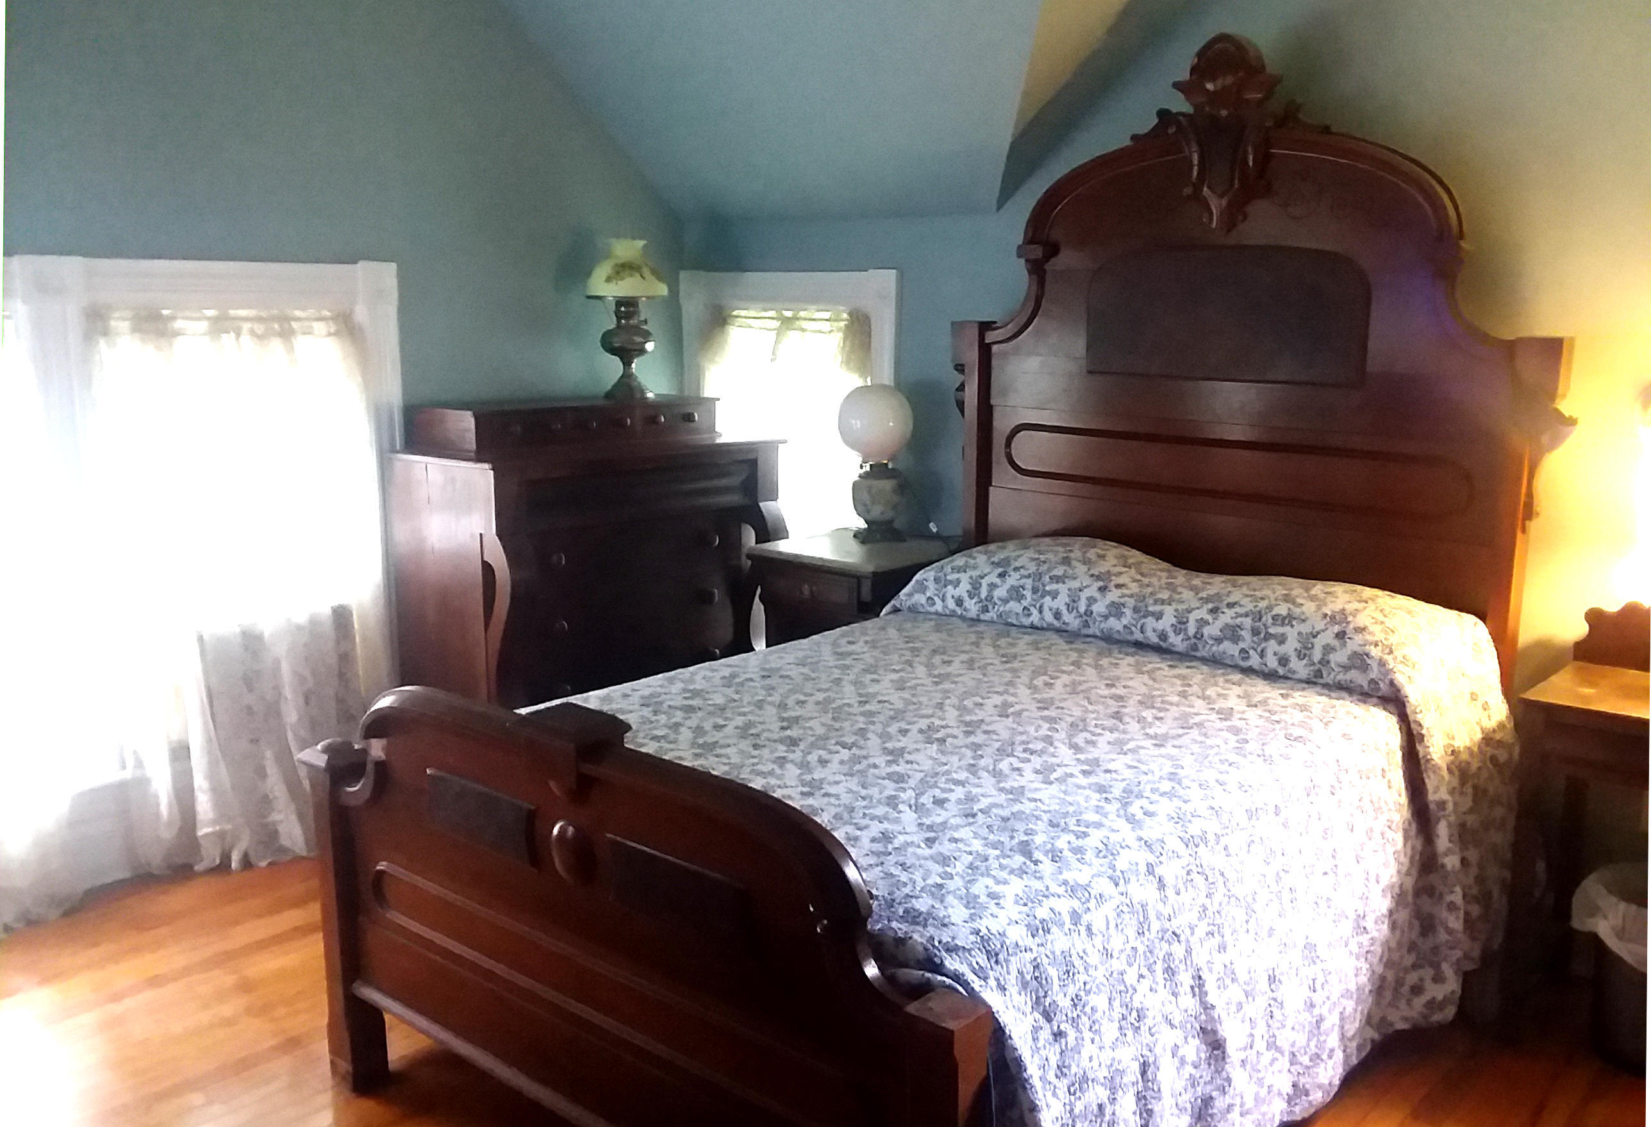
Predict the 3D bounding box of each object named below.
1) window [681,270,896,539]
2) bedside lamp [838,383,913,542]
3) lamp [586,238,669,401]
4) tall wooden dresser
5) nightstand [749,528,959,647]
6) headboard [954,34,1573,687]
[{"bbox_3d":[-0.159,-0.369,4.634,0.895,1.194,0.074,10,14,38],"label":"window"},{"bbox_3d":[0.153,-0.308,4.220,0.237,0.477,0.237,1,11,0],"label":"bedside lamp"},{"bbox_3d":[-0.626,-0.771,4.389,0.263,0.503,0.263,1,11,0],"label":"lamp"},{"bbox_3d":[-0.703,0.081,4.296,0.548,1.159,1.103,10,14,38],"label":"tall wooden dresser"},{"bbox_3d":[0.092,0.325,4.169,0.459,0.755,0.488,10,14,38],"label":"nightstand"},{"bbox_3d":[1.008,-0.241,3.569,1.603,2.124,0.163,10,14,38],"label":"headboard"}]

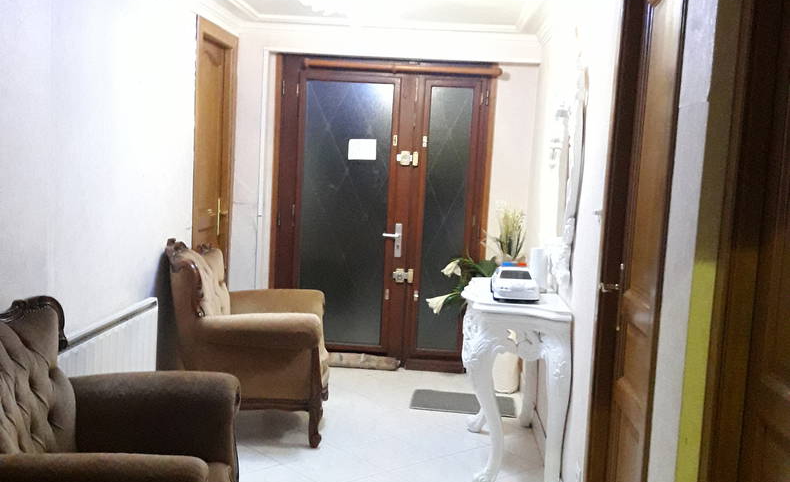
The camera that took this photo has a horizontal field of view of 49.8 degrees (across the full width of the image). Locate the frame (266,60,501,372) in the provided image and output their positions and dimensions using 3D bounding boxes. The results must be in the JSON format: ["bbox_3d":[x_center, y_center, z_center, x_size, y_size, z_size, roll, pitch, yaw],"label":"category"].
[{"bbox_3d":[-0.105,-0.181,5.693,1.450,2.050,0.120,3,5,3],"label":"frame"}]

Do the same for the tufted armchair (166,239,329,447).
[{"bbox_3d":[-0.767,0.471,4.433,0.830,0.920,0.870,3,5,-2],"label":"tufted armchair"}]

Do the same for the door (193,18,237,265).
[{"bbox_3d":[-1.143,-0.235,5.266,0.090,2.130,0.920,3,5,3],"label":"door"}]

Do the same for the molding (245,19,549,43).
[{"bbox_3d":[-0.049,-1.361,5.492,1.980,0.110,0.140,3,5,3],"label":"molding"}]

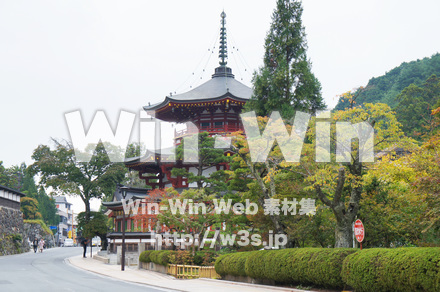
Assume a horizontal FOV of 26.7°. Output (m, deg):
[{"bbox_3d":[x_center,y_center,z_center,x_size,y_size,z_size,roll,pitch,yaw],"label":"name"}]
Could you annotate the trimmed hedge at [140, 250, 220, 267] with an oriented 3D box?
[{"bbox_3d":[-2.277,5.548,46.205,2.200,0.800,8.300,1,-6,-13],"label":"trimmed hedge"}]

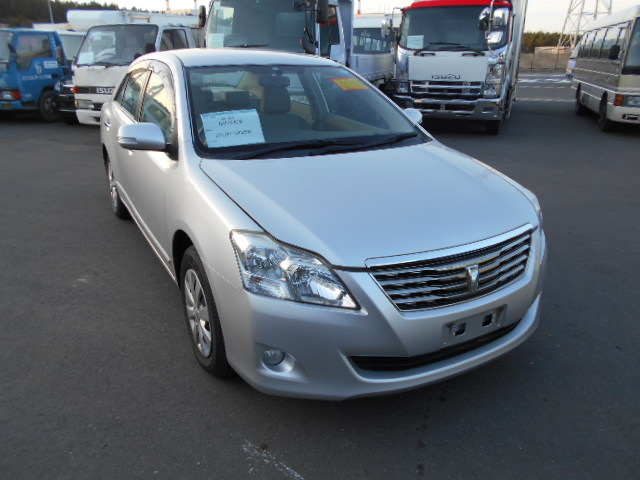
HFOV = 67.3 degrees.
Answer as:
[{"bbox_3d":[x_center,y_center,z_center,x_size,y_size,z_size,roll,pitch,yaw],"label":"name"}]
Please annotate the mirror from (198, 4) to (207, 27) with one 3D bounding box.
[{"bbox_3d":[-2.069,-3.936,8.464,0.190,0.420,0.110,8,22,21],"label":"mirror"}]

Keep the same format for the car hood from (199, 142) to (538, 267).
[{"bbox_3d":[0.291,-0.222,2.197,1.480,0.300,1.030,-11,23,-27],"label":"car hood"}]

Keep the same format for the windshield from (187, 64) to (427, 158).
[{"bbox_3d":[-0.081,-0.757,2.712,1.420,0.450,0.930,-11,23,-27],"label":"windshield"}]

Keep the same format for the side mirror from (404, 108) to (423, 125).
[{"bbox_3d":[0.600,-0.832,3.297,0.240,0.160,0.150,-11,23,-27],"label":"side mirror"}]

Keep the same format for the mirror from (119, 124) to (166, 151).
[{"bbox_3d":[-0.928,-0.541,2.495,0.240,0.160,0.150,-11,23,-27],"label":"mirror"}]

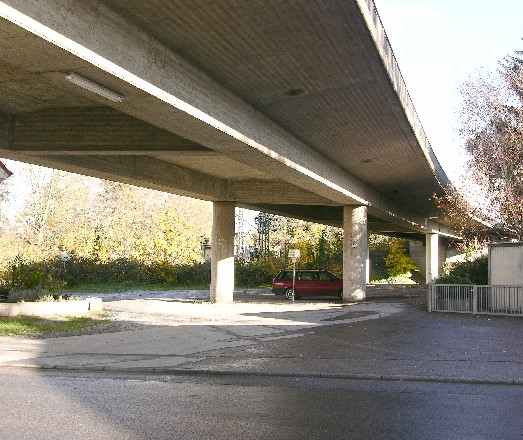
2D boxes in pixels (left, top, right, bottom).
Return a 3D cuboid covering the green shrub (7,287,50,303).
[{"bbox_3d":[-7.663,2.471,19.600,1.250,0.540,0.900,1,-4,0],"label":"green shrub"}]

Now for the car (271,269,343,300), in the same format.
[{"bbox_3d":[2.701,3.267,29.776,4.500,1.450,1.700,1,-4,-4],"label":"car"}]

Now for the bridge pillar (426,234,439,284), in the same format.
[{"bbox_3d":[15.561,3.585,54.000,0.830,4.610,0.830,2,-5,-16],"label":"bridge pillar"}]

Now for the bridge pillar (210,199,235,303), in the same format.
[{"bbox_3d":[-1.713,1.419,26.400,0.830,4.470,0.830,2,-5,-16],"label":"bridge pillar"}]

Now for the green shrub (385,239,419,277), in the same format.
[{"bbox_3d":[14.156,3.792,60.000,3.100,3.800,2.800,1,-4,0],"label":"green shrub"}]

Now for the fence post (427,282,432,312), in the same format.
[{"bbox_3d":[6.394,2.947,22.450,0.100,1.120,0.100,4,-5,-30],"label":"fence post"}]

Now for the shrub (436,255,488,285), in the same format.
[{"bbox_3d":[9.484,2.713,28.000,2.400,2.100,2.200,1,-4,0],"label":"shrub"}]

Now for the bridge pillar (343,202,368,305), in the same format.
[{"bbox_3d":[4.388,1.557,27.700,0.830,4.500,0.830,2,-5,-16],"label":"bridge pillar"}]

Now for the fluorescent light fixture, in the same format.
[{"bbox_3d":[-2.594,-2.061,9.300,0.170,0.100,1.270,-1,-5,20],"label":"fluorescent light fixture"}]

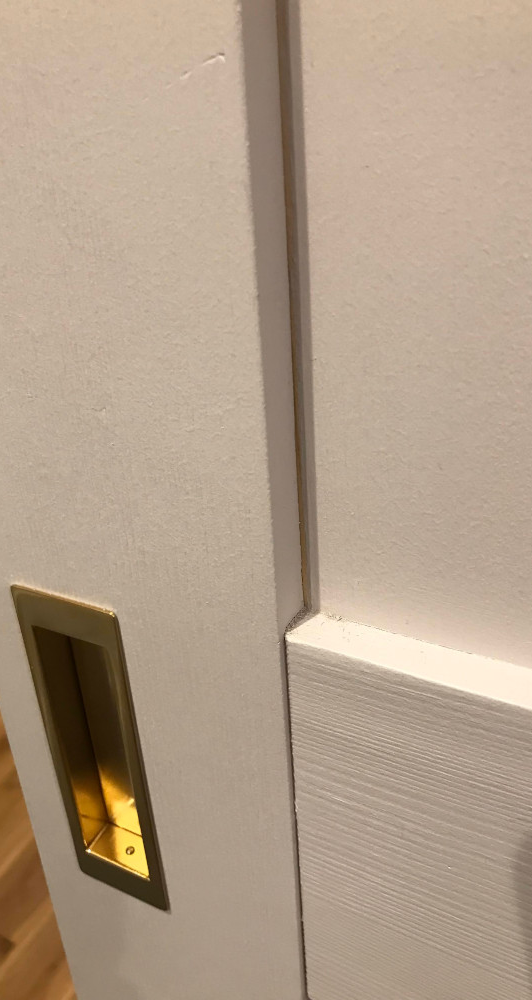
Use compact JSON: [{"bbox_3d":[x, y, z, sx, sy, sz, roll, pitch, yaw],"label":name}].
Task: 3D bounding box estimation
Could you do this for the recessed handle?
[{"bbox_3d":[-0.050,0.079,0.258,0.041,0.121,0.013,11,30,28],"label":"recessed handle"}]

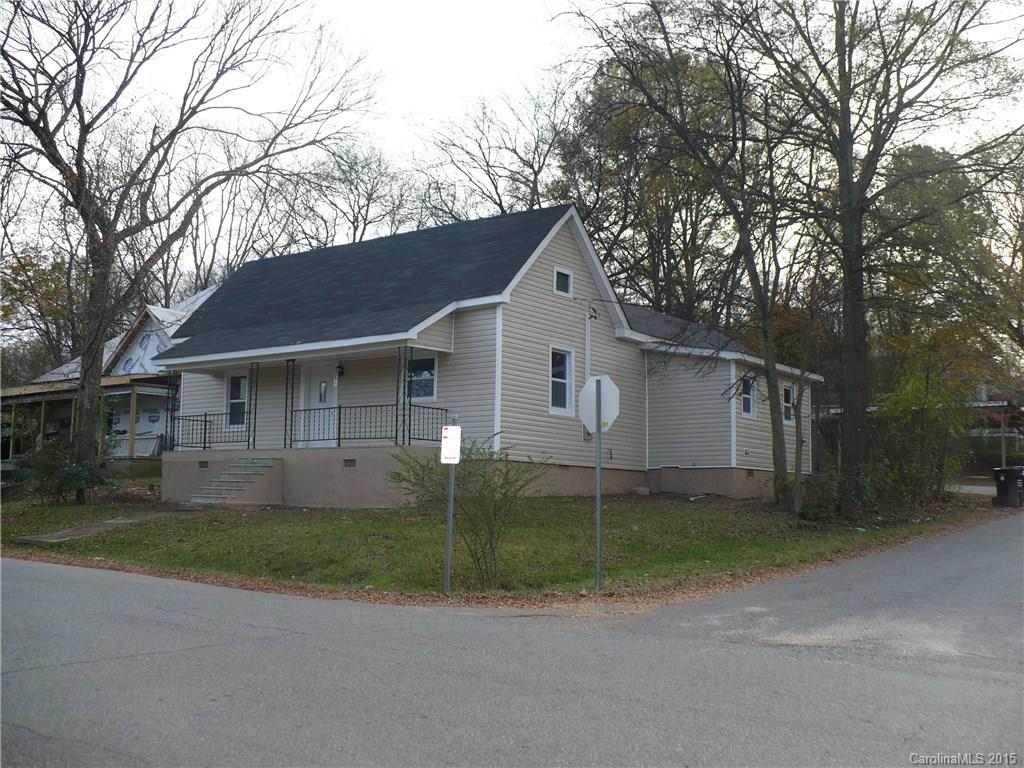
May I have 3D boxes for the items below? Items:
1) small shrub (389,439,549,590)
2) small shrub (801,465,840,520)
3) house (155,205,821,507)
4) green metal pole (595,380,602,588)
[{"bbox_3d":[-0.568,1.698,14.300,2.080,1.980,1.850,1,-7,-2],"label":"small shrub"},{"bbox_3d":[6.906,2.417,24.500,0.900,1.260,0.900,-1,-7,16],"label":"small shrub"},{"bbox_3d":[-0.904,-0.158,30.460,14.399,7.188,13.685,-4,-8,37],"label":"house"},{"bbox_3d":[1.156,1.334,14.565,0.075,2.825,0.055,-6,-9,44],"label":"green metal pole"}]

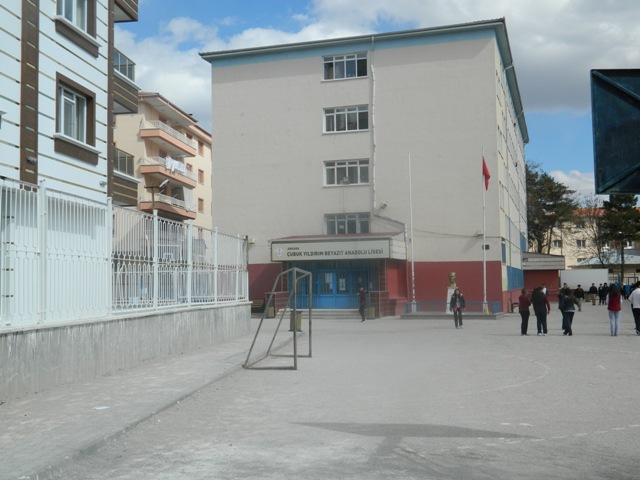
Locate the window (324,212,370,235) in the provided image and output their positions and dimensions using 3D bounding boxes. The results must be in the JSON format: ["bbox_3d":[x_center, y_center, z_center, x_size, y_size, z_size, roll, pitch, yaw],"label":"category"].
[{"bbox_3d":[1.732,-0.868,47.195,2.930,1.580,0.180,-2,-3,17],"label":"window"}]

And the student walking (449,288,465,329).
[{"bbox_3d":[5.478,2.761,30.200,0.580,1.580,0.340,-1,-3,7],"label":"student walking"}]

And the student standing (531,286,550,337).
[{"bbox_3d":[7.752,2.528,26.802,0.580,1.730,0.420,-1,-3,3],"label":"student standing"}]

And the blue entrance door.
[{"bbox_3d":[1.207,2.735,42.567,3.153,2.246,0.150,-2,-3,17],"label":"blue entrance door"}]

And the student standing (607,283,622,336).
[{"bbox_3d":[9.386,2.251,24.200,0.500,1.650,0.320,-1,-3,6],"label":"student standing"}]

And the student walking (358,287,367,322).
[{"bbox_3d":[2.079,3.183,37.367,0.480,1.730,0.420,-3,-4,37],"label":"student walking"}]

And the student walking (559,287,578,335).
[{"bbox_3d":[8.081,2.330,24.700,0.500,1.600,0.380,-1,-3,12],"label":"student walking"}]

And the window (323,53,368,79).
[{"bbox_3d":[1.591,-10.858,47.735,2.930,1.565,0.180,-2,-3,17],"label":"window"}]

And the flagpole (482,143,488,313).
[{"bbox_3d":[8.205,-0.462,37.741,0.130,8.310,0.130,-2,-3,17],"label":"flagpole"}]

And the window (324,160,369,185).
[{"bbox_3d":[1.658,-4.145,46.896,2.873,1.547,0.200,-2,-3,17],"label":"window"}]

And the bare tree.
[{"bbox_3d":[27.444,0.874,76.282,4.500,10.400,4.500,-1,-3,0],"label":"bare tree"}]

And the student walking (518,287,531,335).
[{"bbox_3d":[7.214,2.567,26.830,0.460,1.640,0.360,-2,-3,18],"label":"student walking"}]

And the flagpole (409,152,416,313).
[{"bbox_3d":[4.714,-0.376,38.839,0.130,8.253,0.130,-2,-3,17],"label":"flagpole"}]

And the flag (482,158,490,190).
[{"bbox_3d":[8.337,-3.316,37.909,0.400,1.675,0.200,-2,-3,17],"label":"flag"}]

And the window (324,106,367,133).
[{"bbox_3d":[1.652,-7.554,47.552,2.930,1.623,0.180,-2,-3,17],"label":"window"}]

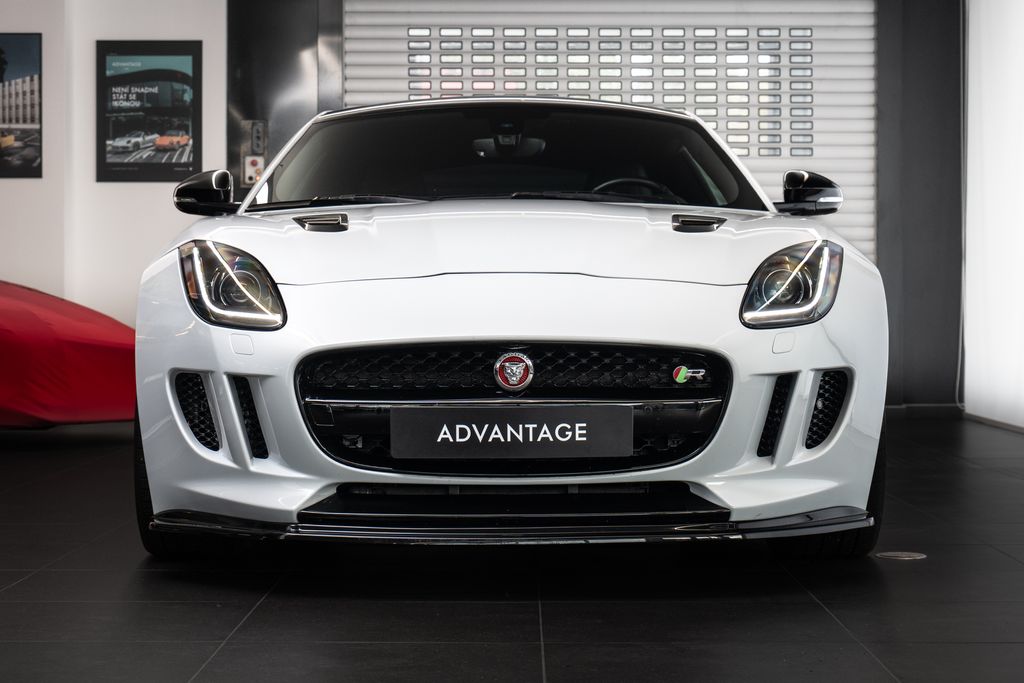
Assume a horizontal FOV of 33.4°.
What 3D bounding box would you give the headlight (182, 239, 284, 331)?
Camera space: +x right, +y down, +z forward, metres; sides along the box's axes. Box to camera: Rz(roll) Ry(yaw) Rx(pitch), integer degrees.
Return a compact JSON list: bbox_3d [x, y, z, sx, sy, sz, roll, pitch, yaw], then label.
[{"bbox_3d":[-0.669,-0.136,4.080,0.260,0.215,0.270,0,1,18],"label":"headlight"}]

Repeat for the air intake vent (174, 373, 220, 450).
[{"bbox_3d":[-0.732,0.163,3.970,0.100,0.180,0.080,0,1,18],"label":"air intake vent"}]

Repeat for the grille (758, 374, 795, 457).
[{"bbox_3d":[0.604,0.169,3.900,0.075,0.183,0.070,0,1,-10],"label":"grille"}]

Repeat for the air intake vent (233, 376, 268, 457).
[{"bbox_3d":[-0.598,0.174,3.900,0.075,0.183,0.070,0,1,10],"label":"air intake vent"}]

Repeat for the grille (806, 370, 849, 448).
[{"bbox_3d":[0.734,0.158,3.970,0.100,0.180,0.080,0,1,-18],"label":"grille"}]

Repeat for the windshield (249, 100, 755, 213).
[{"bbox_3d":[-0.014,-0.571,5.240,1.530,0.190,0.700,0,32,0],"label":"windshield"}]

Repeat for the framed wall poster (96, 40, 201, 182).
[{"bbox_3d":[-2.057,-1.307,9.700,0.605,0.805,0.030,0,1,0],"label":"framed wall poster"}]

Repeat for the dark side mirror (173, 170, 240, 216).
[{"bbox_3d":[-0.931,-0.451,5.200,0.210,0.140,0.150,0,1,0],"label":"dark side mirror"}]

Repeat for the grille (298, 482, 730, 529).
[{"bbox_3d":[0.005,0.357,3.720,0.940,0.105,0.160,0,1,0],"label":"grille"}]

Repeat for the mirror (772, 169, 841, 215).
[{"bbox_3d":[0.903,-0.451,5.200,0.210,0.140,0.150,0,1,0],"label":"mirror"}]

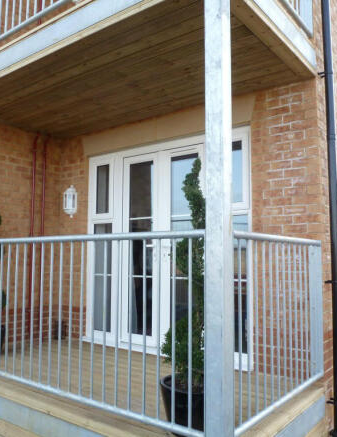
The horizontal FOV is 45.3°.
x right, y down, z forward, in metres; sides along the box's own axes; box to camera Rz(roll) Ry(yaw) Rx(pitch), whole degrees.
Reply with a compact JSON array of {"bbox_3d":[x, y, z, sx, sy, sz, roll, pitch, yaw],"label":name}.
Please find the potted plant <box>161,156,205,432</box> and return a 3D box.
[{"bbox_3d":[0.156,0.413,2.384,0.400,1.570,0.400,0,-5,0],"label":"potted plant"}]

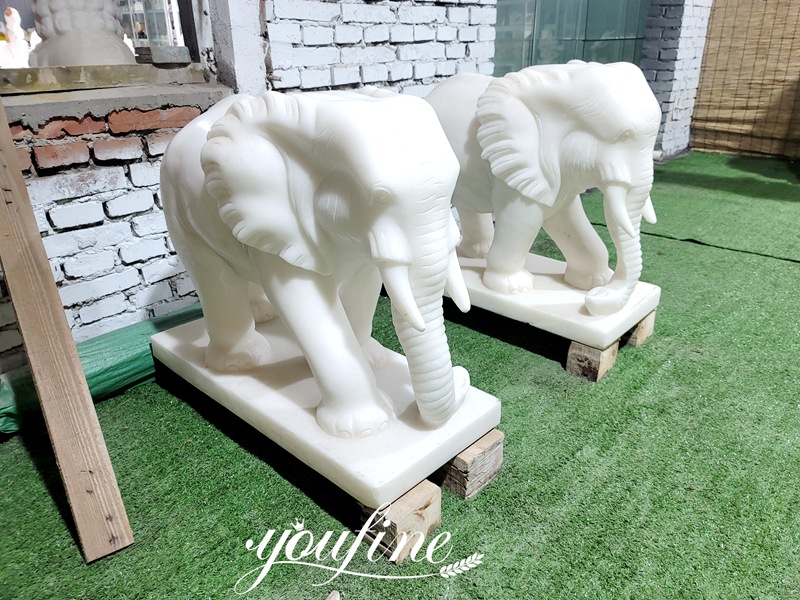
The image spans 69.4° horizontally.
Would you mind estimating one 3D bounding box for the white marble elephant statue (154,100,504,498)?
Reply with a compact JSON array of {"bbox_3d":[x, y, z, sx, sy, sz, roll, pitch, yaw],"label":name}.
[{"bbox_3d":[-0.200,-0.102,1.148,0.773,0.620,0.345,20,32,39],"label":"white marble elephant statue"}]

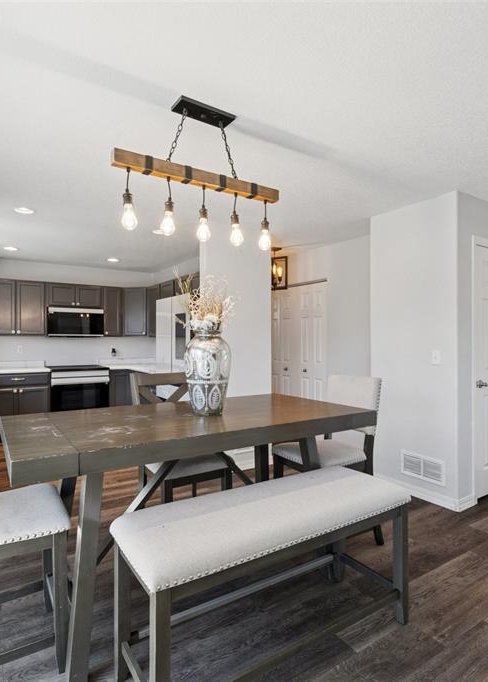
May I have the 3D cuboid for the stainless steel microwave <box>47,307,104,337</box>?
[{"bbox_3d":[-2.523,-0.268,5.914,0.767,0.415,0.410,0,0,-33],"label":"stainless steel microwave"}]

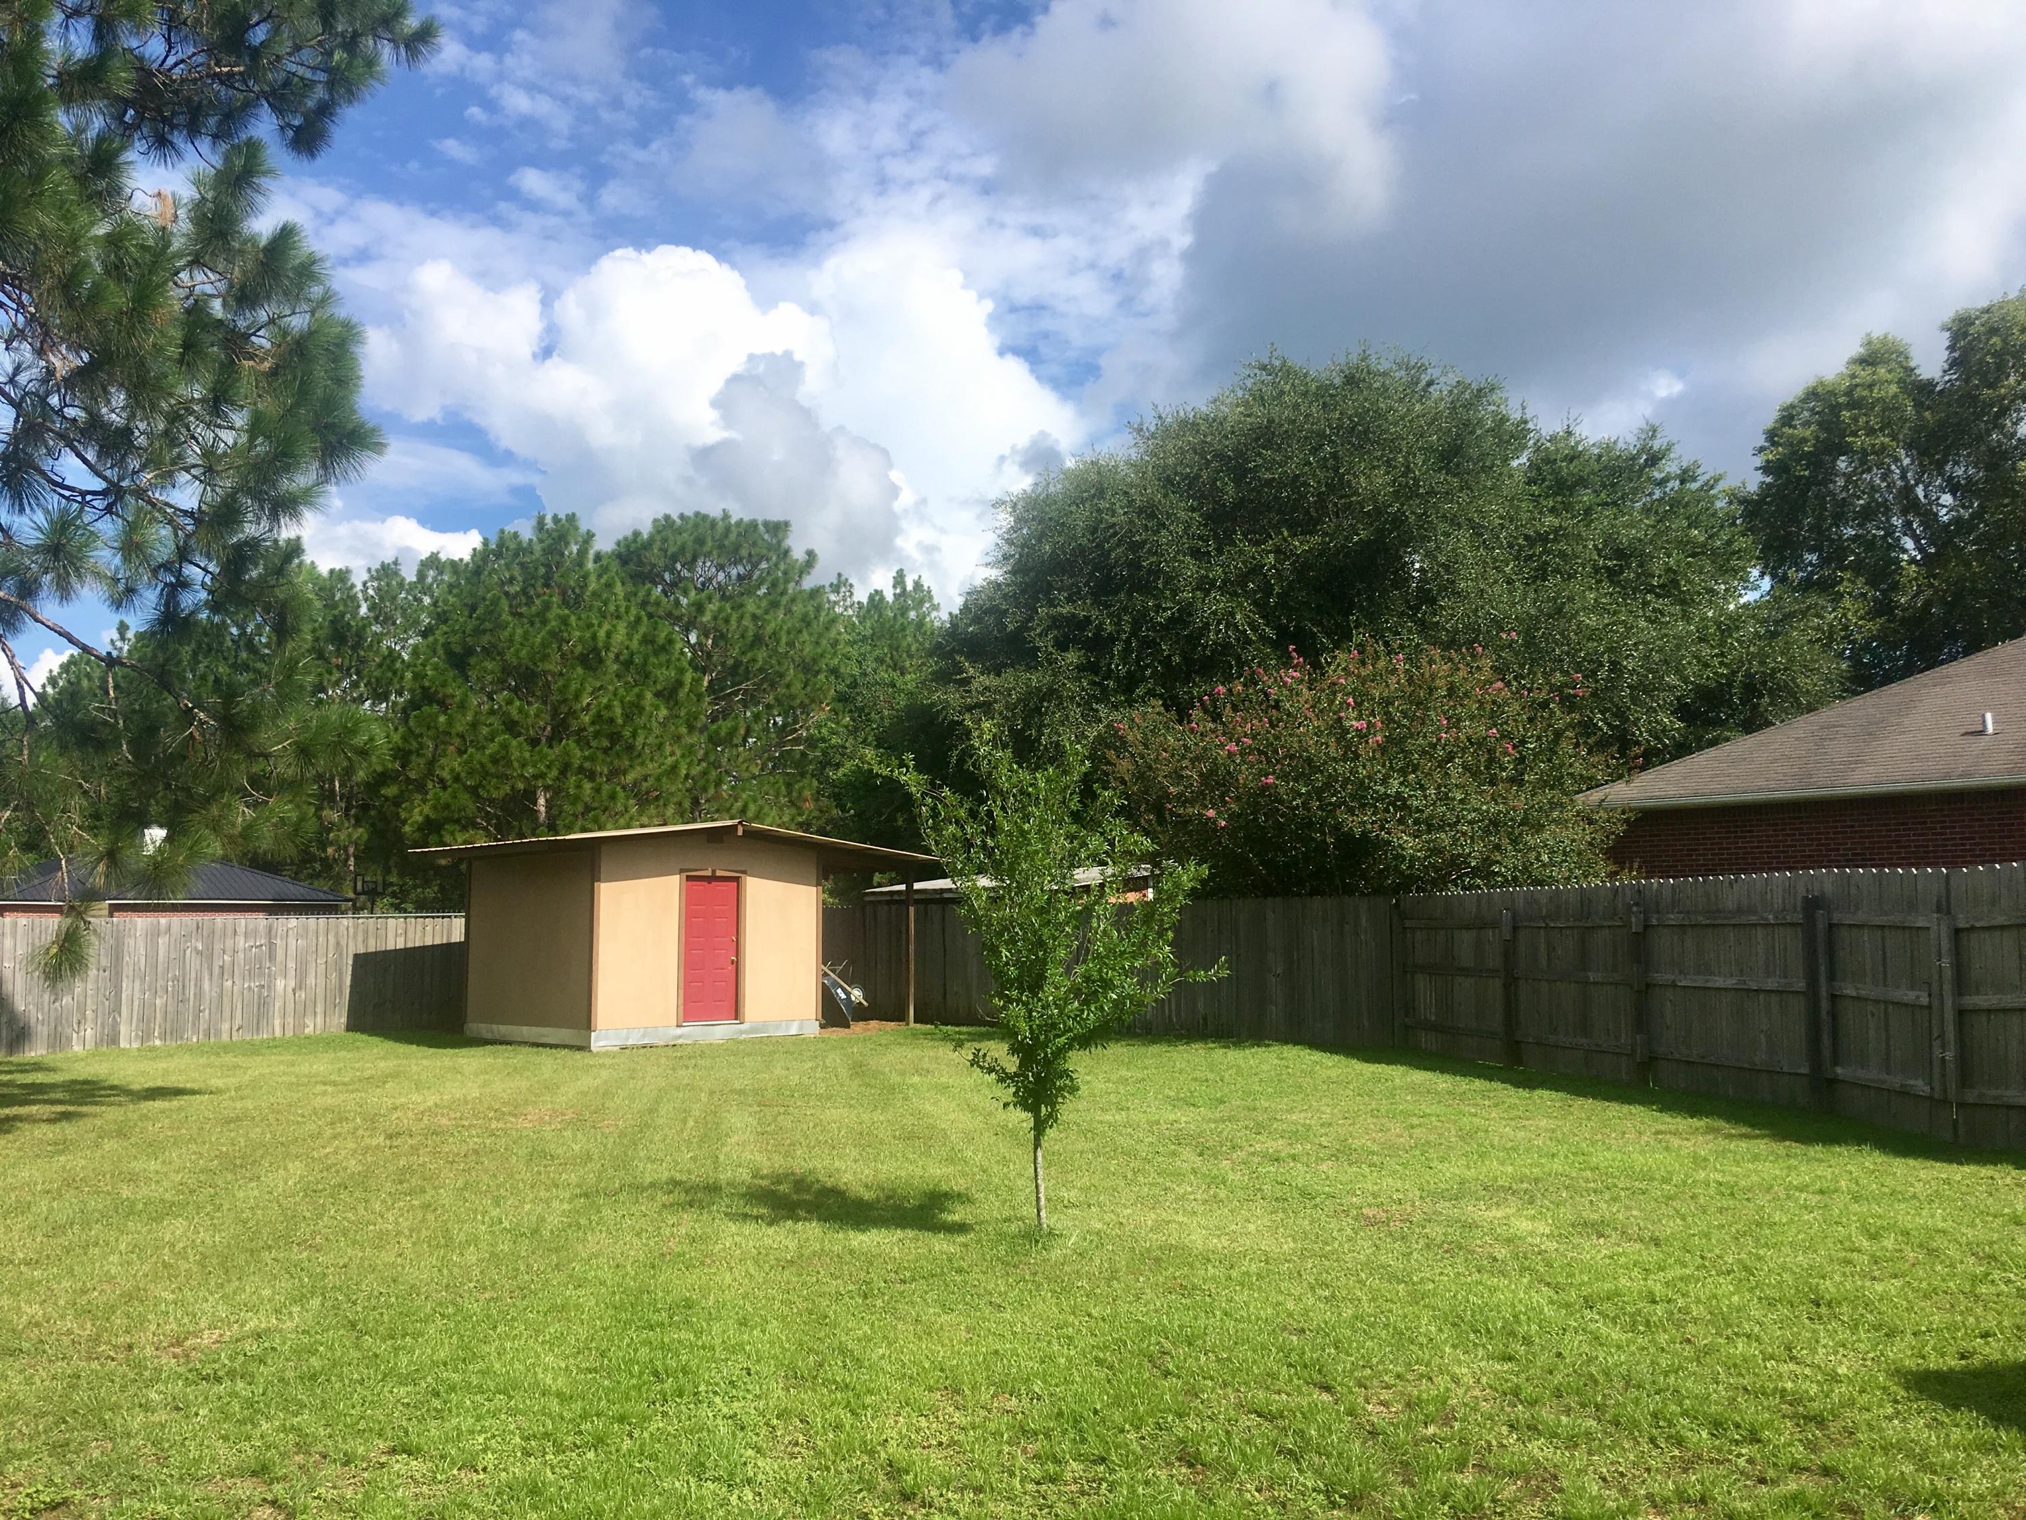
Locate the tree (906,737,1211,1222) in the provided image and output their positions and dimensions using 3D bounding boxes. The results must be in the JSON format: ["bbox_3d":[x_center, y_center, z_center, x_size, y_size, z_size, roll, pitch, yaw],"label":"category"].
[{"bbox_3d":[0.247,1.113,8.682,1.652,2.591,1.600,-1,-6,2],"label":"tree"}]

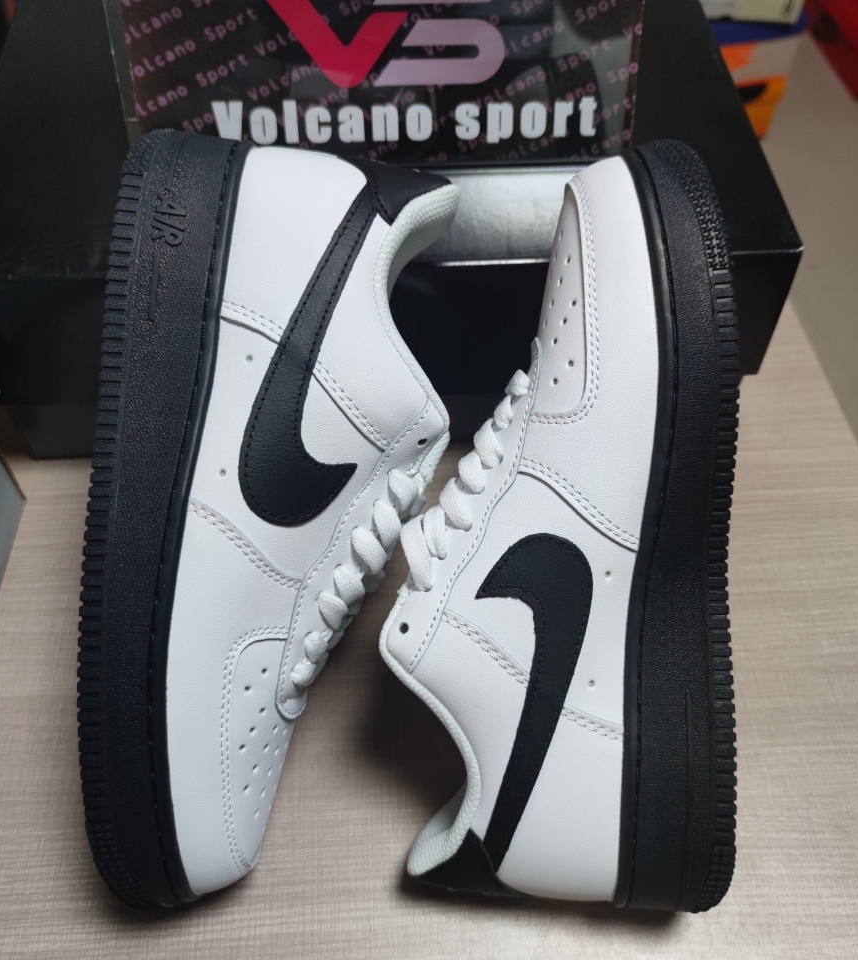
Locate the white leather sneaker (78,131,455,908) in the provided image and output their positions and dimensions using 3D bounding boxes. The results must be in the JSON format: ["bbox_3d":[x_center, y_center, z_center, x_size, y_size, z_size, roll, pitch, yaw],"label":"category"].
[{"bbox_3d":[-0.051,0.018,0.331,0.115,0.103,0.286,2,90,0],"label":"white leather sneaker"}]

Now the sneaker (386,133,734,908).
[{"bbox_3d":[0.042,0.019,0.341,0.121,0.103,0.286,-1,90,0],"label":"sneaker"}]

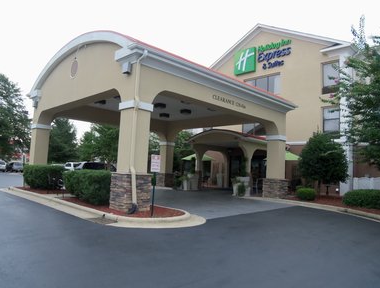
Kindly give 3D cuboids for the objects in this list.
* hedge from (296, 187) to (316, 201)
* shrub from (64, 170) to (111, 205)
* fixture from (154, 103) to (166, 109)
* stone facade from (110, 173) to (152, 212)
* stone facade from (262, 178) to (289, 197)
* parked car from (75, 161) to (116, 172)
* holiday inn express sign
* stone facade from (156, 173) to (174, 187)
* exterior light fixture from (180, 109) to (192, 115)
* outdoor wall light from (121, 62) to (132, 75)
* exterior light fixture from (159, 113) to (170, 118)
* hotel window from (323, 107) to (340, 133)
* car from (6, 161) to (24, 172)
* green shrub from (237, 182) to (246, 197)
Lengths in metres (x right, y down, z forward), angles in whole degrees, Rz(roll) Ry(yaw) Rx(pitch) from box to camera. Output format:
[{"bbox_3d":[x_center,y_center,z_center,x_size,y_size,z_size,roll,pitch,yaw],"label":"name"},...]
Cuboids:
[{"bbox_3d":[5.908,2.515,15.750,0.980,0.700,0.951,1,-6,21],"label":"hedge"},{"bbox_3d":[-3.376,1.591,11.338,1.058,1.115,3.308,8,-8,-43],"label":"shrub"},{"bbox_3d":[-1.556,-2.009,16.378,0.450,0.200,0.450,8,-8,-43],"label":"fixture"},{"bbox_3d":[-1.847,1.483,9.731,0.907,1.115,0.907,8,-8,-43],"label":"stone facade"},{"bbox_3d":[4.307,2.263,15.671,0.904,0.955,0.904,8,-8,-44],"label":"stone facade"},{"bbox_3d":[-8.519,2.515,28.000,4.700,1.750,1.900,8,-8,-43],"label":"parked car"},{"bbox_3d":[5.432,-6.466,23.487,0.220,1.905,4.899,8,-8,-44],"label":"holiday inn express sign"},{"bbox_3d":[-1.708,2.538,21.855,0.904,0.910,0.904,8,-8,-44],"label":"stone facade"},{"bbox_3d":[-0.198,-1.818,17.591,0.450,0.200,0.450,8,-8,-43],"label":"exterior light fixture"},{"bbox_3d":[-1.982,-2.417,9.879,0.150,0.310,0.280,8,-8,-43],"label":"outdoor wall light"},{"bbox_3d":[-1.535,-1.718,18.918,0.400,0.200,0.400,8,-8,-44],"label":"exterior light fixture"},{"bbox_3d":[8.853,-1.547,19.493,0.120,1.576,1.127,8,-8,-44],"label":"hotel window"},{"bbox_3d":[-28.043,3.719,50.000,1.850,1.650,4.600,8,-8,-43],"label":"car"},{"bbox_3d":[2.655,2.357,15.950,0.520,0.720,0.504,2,-6,10],"label":"green shrub"}]

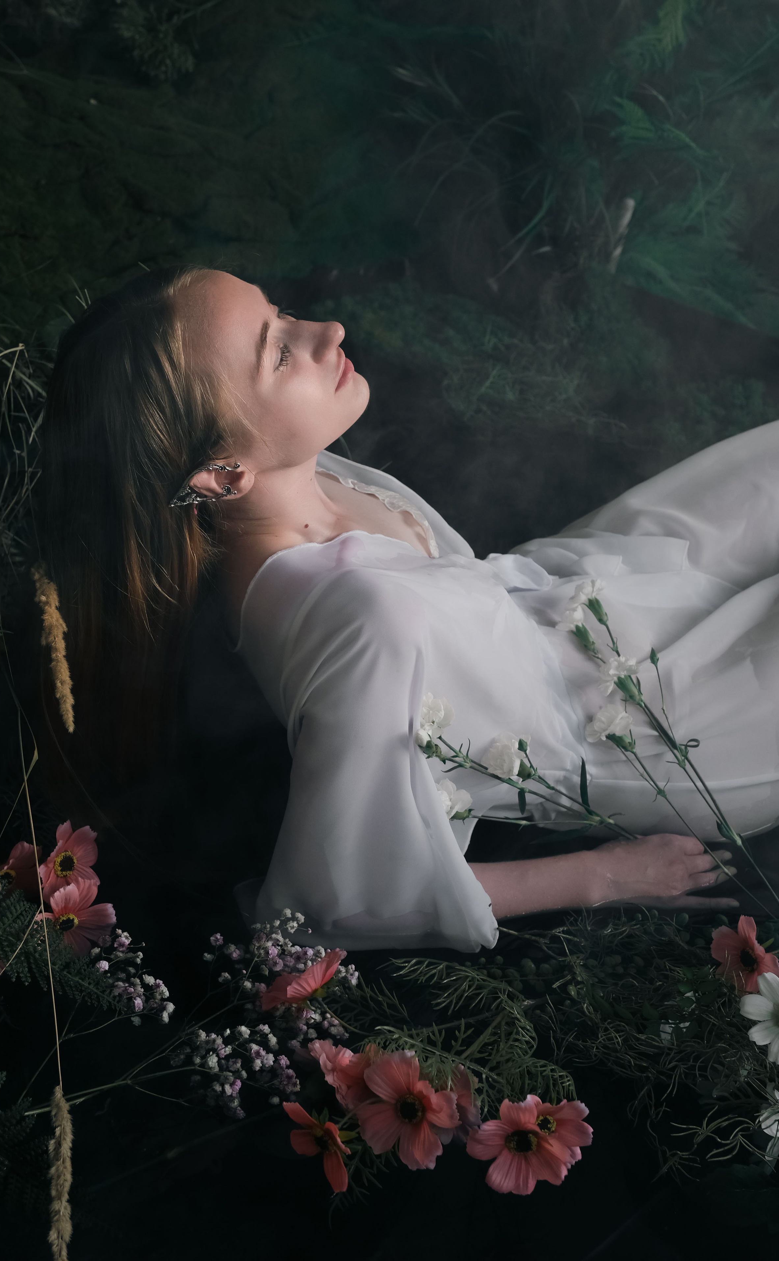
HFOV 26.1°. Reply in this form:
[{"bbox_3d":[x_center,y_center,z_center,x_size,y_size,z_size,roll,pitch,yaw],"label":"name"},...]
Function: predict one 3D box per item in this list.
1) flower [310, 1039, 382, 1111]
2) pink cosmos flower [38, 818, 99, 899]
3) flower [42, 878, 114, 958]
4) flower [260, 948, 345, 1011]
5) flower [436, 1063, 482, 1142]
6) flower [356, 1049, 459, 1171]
[{"bbox_3d":[-0.030,0.338,1.280,0.034,0.068,0.068,-10,41,-13],"label":"flower"},{"bbox_3d":[-0.292,0.207,1.510,0.064,0.074,0.030,-36,9,-35],"label":"pink cosmos flower"},{"bbox_3d":[-0.273,0.251,1.470,0.072,0.072,0.030,-19,1,-21],"label":"flower"},{"bbox_3d":[-0.064,0.279,1.330,0.074,0.074,0.026,-25,73,-27],"label":"flower"},{"bbox_3d":[0.042,0.364,1.290,0.068,0.028,0.068,-25,89,-26],"label":"flower"},{"bbox_3d":[0.014,0.353,1.240,0.078,0.030,0.086,6,78,7],"label":"flower"}]

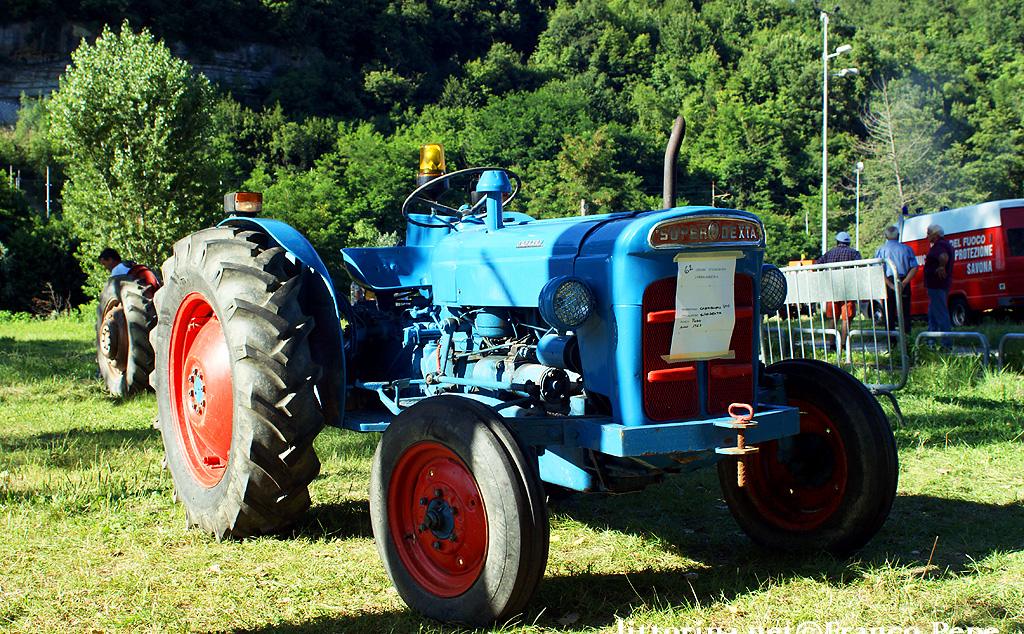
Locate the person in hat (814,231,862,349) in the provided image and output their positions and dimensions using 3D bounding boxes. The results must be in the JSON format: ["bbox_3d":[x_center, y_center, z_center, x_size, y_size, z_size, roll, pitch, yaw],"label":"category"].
[{"bbox_3d":[4.681,-0.380,21.200,0.600,1.720,0.400,-1,2,-9],"label":"person in hat"}]

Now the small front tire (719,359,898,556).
[{"bbox_3d":[0.989,0.489,4.998,0.165,0.700,0.700,-4,3,-42],"label":"small front tire"}]

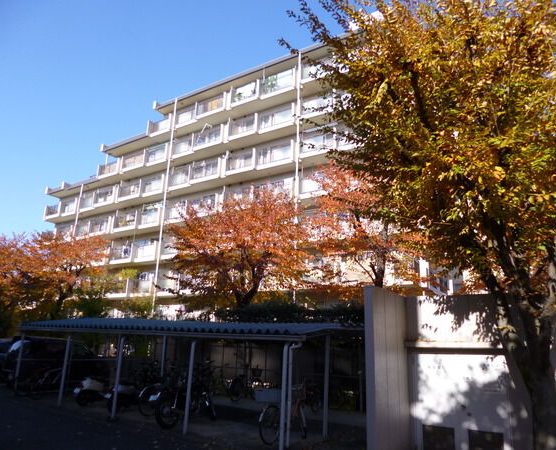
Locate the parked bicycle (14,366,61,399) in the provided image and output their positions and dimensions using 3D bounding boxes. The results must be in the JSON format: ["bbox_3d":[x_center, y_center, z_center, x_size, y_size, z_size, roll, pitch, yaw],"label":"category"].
[{"bbox_3d":[-7.151,4.649,12.777,0.550,1.030,1.700,-8,-18,31],"label":"parked bicycle"}]

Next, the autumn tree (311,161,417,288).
[{"bbox_3d":[3.558,1.618,15.005,4.900,8.540,4.900,-8,-18,31],"label":"autumn tree"}]

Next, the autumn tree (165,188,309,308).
[{"bbox_3d":[-1.854,2.294,17.404,5.900,8.130,5.900,-8,-18,31],"label":"autumn tree"}]

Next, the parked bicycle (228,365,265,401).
[{"bbox_3d":[-0.965,4.971,13.198,0.550,1.050,1.720,-8,-18,31],"label":"parked bicycle"}]

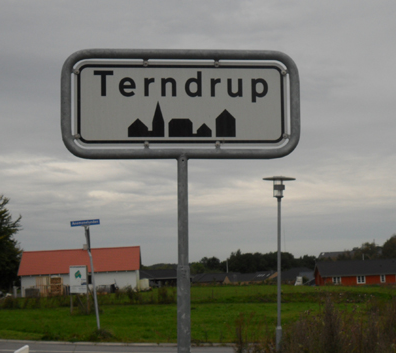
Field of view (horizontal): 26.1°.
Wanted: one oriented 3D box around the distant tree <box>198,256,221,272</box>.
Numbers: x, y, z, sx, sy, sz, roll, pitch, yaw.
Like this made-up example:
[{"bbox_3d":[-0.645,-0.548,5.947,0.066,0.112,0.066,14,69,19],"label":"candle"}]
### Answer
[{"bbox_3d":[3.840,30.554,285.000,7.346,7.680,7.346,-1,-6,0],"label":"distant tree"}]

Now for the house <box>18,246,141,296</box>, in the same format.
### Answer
[{"bbox_3d":[-11.900,9.850,88.000,12.200,4.800,6.800,-1,-6,0],"label":"house"}]

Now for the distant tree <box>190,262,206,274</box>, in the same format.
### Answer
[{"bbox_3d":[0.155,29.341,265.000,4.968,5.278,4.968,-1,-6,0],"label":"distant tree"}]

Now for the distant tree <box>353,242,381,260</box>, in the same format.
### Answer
[{"bbox_3d":[41.459,20.668,210.000,6.889,8.858,6.889,-1,-6,0],"label":"distant tree"}]

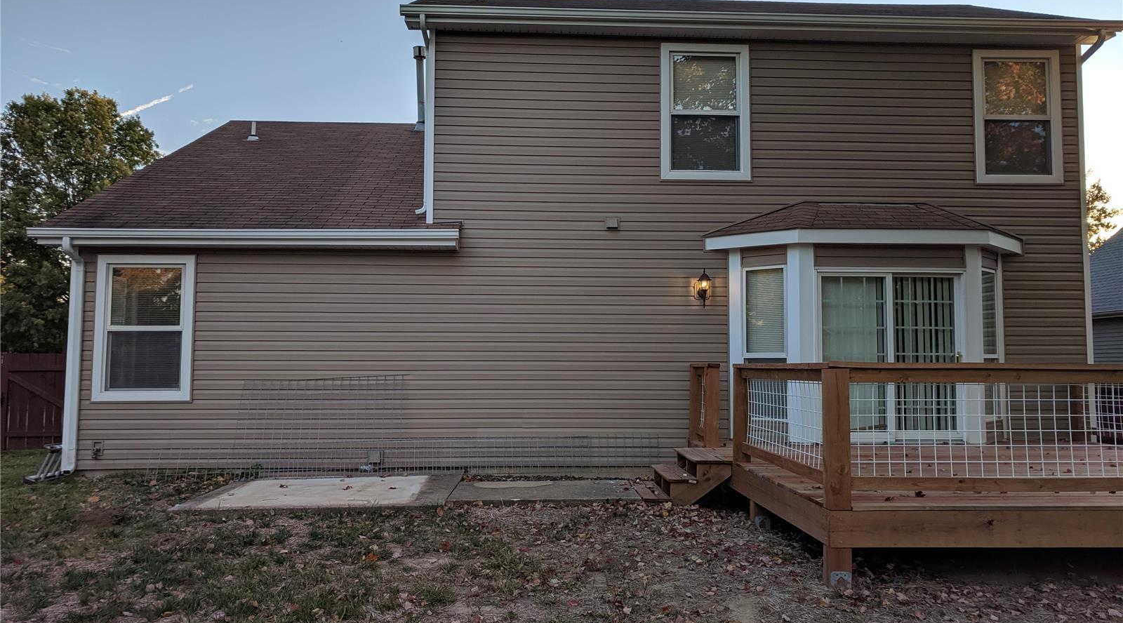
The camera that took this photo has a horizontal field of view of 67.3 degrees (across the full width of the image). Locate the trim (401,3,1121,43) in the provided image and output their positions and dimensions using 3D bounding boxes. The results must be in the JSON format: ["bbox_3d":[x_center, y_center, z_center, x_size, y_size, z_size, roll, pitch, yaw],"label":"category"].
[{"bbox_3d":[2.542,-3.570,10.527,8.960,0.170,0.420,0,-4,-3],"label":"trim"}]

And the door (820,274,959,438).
[{"bbox_3d":[3.913,0.537,10.058,1.750,1.980,0.110,0,-4,-3],"label":"door"}]

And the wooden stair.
[{"bbox_3d":[1.321,1.712,8.816,0.620,0.430,1.250,0,-4,-3],"label":"wooden stair"}]

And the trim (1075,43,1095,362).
[{"bbox_3d":[6.740,-0.945,10.871,0.085,5.120,0.085,0,-4,-3],"label":"trim"}]

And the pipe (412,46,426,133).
[{"bbox_3d":[-2.657,-4.167,15.790,0.230,1.660,0.230,0,-4,-3],"label":"pipe"}]

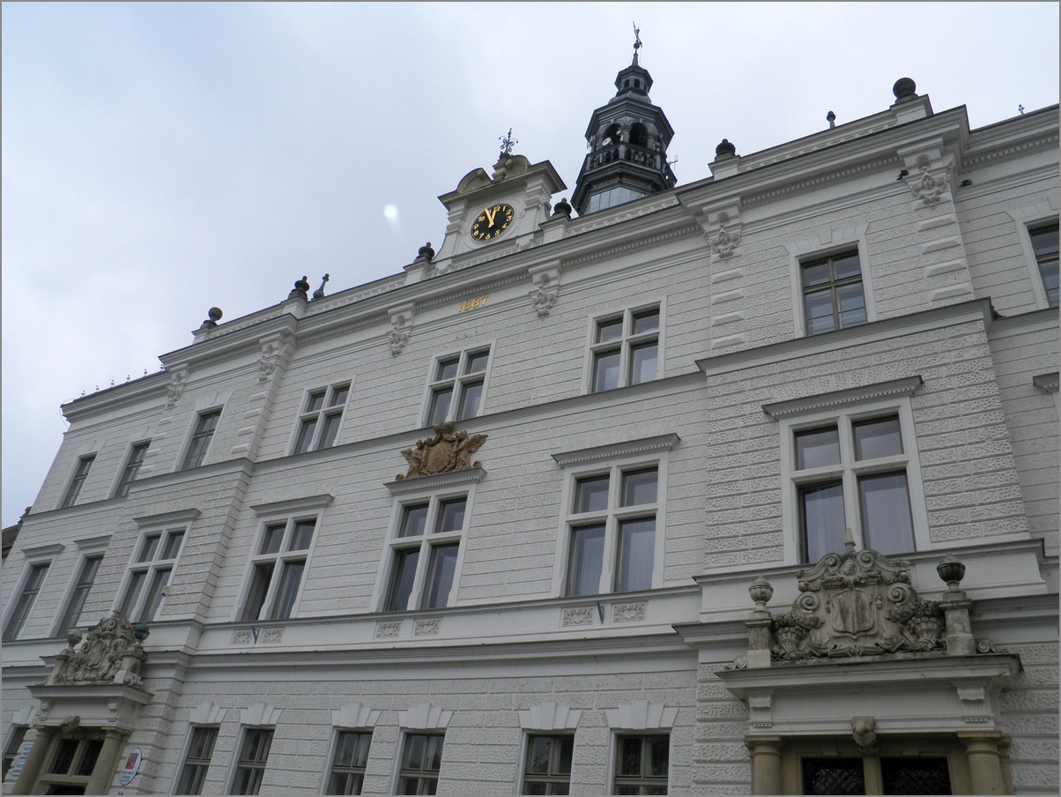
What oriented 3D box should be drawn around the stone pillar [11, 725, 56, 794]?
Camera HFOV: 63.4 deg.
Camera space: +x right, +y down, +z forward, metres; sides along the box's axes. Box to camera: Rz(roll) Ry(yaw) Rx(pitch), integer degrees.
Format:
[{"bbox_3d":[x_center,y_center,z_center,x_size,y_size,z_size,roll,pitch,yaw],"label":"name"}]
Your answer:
[{"bbox_3d":[-12.075,9.209,20.659,0.540,2.970,0.540,-12,-37,29],"label":"stone pillar"}]

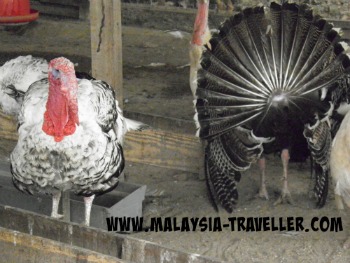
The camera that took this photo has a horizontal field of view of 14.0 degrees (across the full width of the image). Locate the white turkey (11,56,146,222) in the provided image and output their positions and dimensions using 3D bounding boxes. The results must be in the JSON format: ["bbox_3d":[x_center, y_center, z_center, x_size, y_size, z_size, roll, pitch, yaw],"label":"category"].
[{"bbox_3d":[-0.318,0.006,4.899,0.390,0.616,0.590,3,15,16],"label":"white turkey"}]

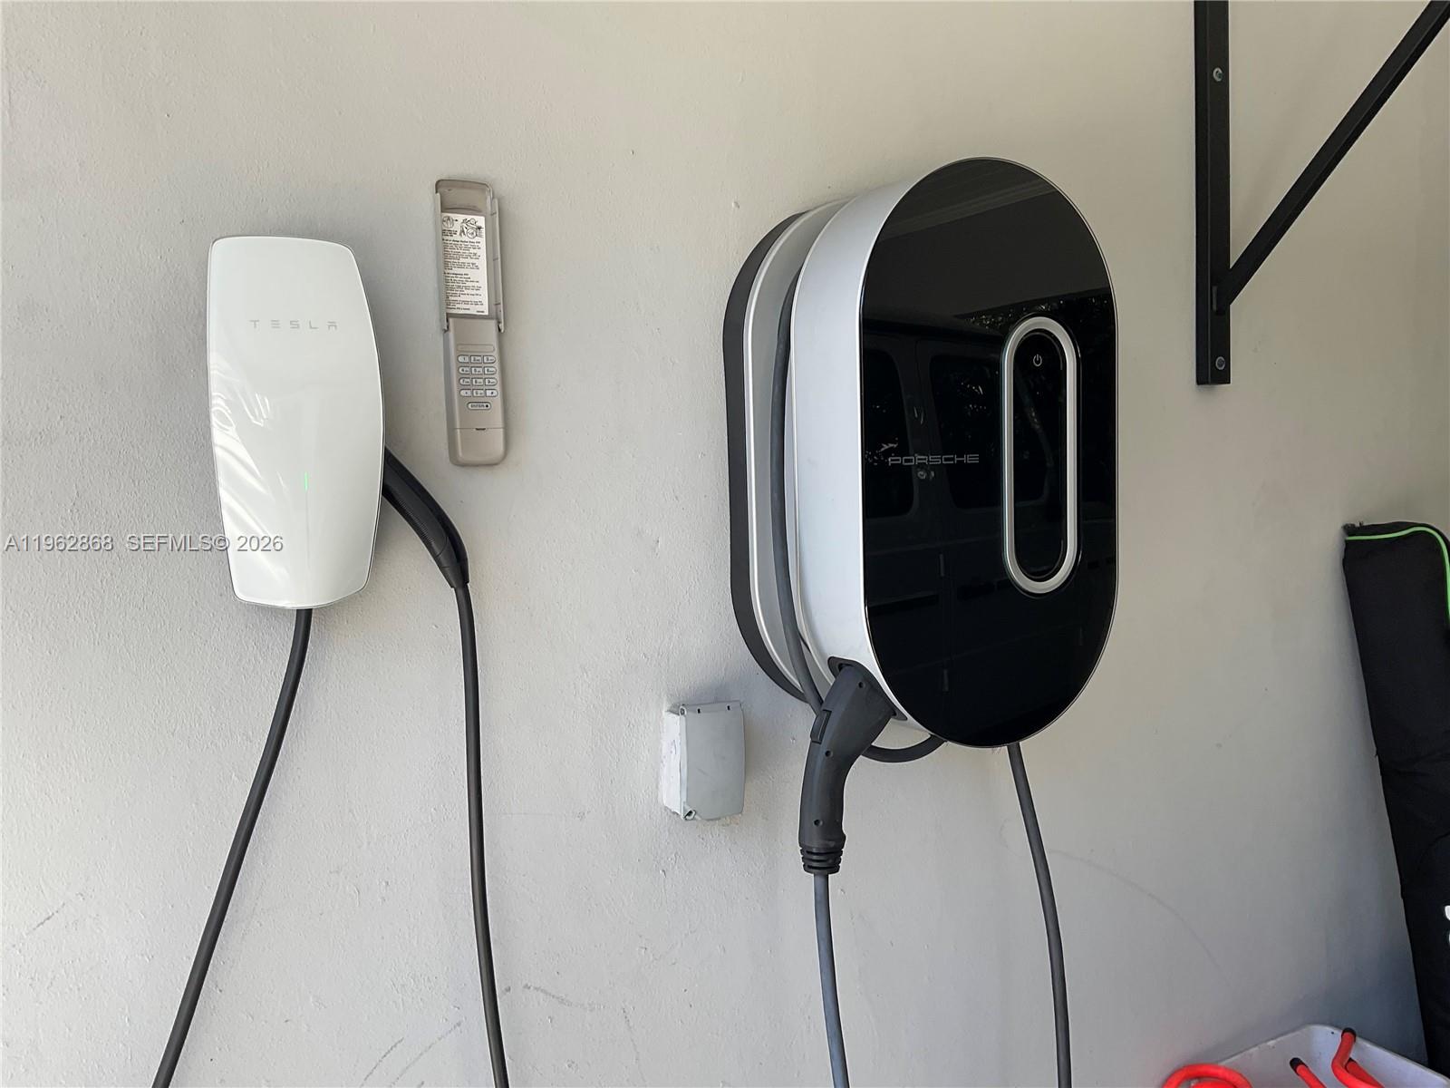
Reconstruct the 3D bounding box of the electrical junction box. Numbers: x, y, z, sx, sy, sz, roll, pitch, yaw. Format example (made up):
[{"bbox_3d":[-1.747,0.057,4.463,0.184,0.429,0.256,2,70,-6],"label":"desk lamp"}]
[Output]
[{"bbox_3d":[-0.025,0.253,1.446,0.079,0.132,0.056,-4,4,-30],"label":"electrical junction box"}]

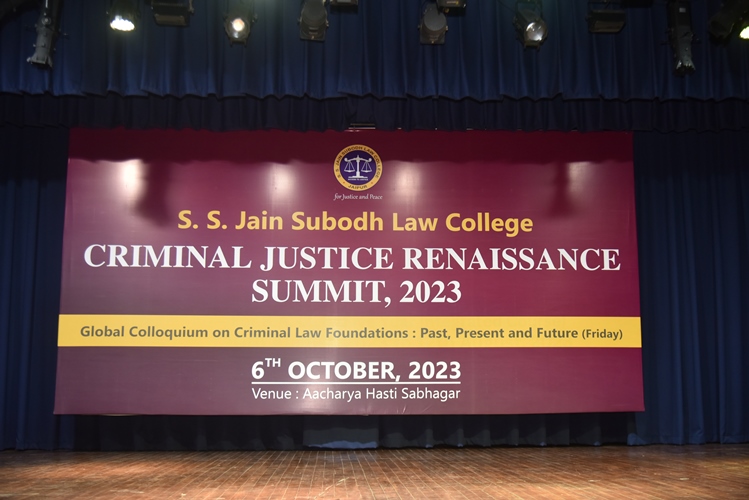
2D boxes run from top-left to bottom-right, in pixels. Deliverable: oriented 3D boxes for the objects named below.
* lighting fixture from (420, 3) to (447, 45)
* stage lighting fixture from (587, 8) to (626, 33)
[{"bbox_3d":[0.502,-1.968,7.241,0.235,0.275,0.250,0,-14,-1],"label":"lighting fixture"},{"bbox_3d":[2.041,-2.020,7.332,0.295,0.140,0.165,1,-18,-3],"label":"stage lighting fixture"}]

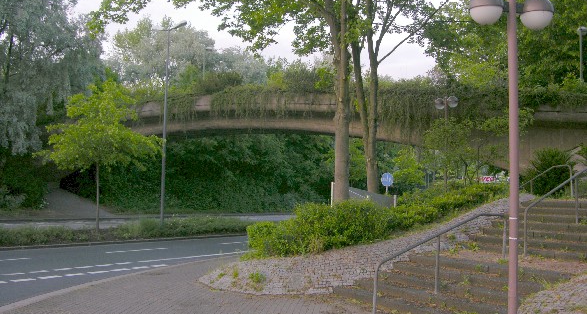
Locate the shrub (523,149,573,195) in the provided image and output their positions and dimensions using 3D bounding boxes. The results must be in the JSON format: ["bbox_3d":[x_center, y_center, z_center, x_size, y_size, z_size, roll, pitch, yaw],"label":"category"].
[{"bbox_3d":[7.637,0.449,17.846,1.500,1.475,1.450,0,-4,17],"label":"shrub"}]

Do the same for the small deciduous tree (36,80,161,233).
[{"bbox_3d":[-7.812,-0.025,24.197,4.900,6.253,4.800,2,-4,-17],"label":"small deciduous tree"}]

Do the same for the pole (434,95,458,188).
[{"bbox_3d":[5.515,-0.183,21.426,0.920,4.001,0.370,-1,-5,38],"label":"pole"}]

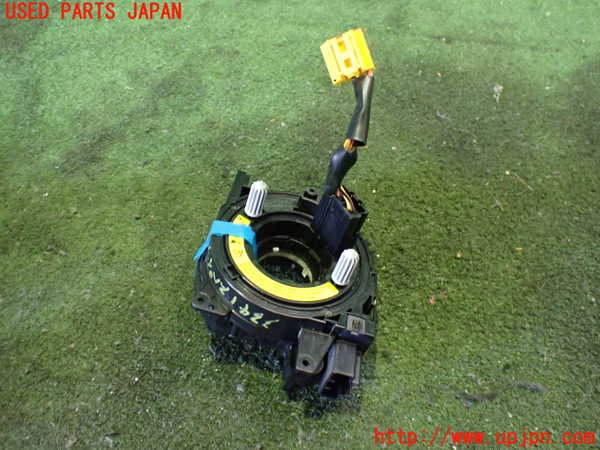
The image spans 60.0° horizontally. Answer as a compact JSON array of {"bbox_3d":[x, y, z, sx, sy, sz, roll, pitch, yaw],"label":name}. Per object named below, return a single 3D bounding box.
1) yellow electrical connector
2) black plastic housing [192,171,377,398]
[{"bbox_3d":[0.028,-0.100,0.308,0.013,0.023,0.024,-23,96,-46],"label":"yellow electrical connector"},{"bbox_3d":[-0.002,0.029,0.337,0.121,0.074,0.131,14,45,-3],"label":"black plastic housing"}]

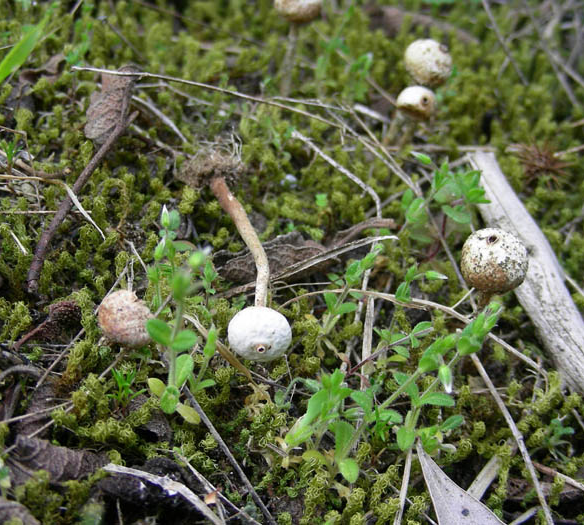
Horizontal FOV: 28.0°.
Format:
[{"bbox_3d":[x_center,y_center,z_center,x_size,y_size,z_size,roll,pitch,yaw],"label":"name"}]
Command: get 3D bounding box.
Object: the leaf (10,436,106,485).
[{"bbox_3d":[-0.040,0.034,0.199,0.017,0.005,0.007,0,40,0],"label":"leaf"}]

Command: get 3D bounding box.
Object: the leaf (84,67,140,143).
[{"bbox_3d":[-0.043,-0.038,0.282,0.013,0.010,0.020,0,40,0],"label":"leaf"}]

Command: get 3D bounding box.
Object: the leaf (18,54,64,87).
[{"bbox_3d":[-0.064,-0.049,0.298,0.011,0.005,0.009,0,40,0],"label":"leaf"}]

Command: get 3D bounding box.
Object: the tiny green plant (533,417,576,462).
[{"bbox_3d":[0.045,0.031,0.203,0.008,0.005,0.007,0,40,0],"label":"tiny green plant"}]

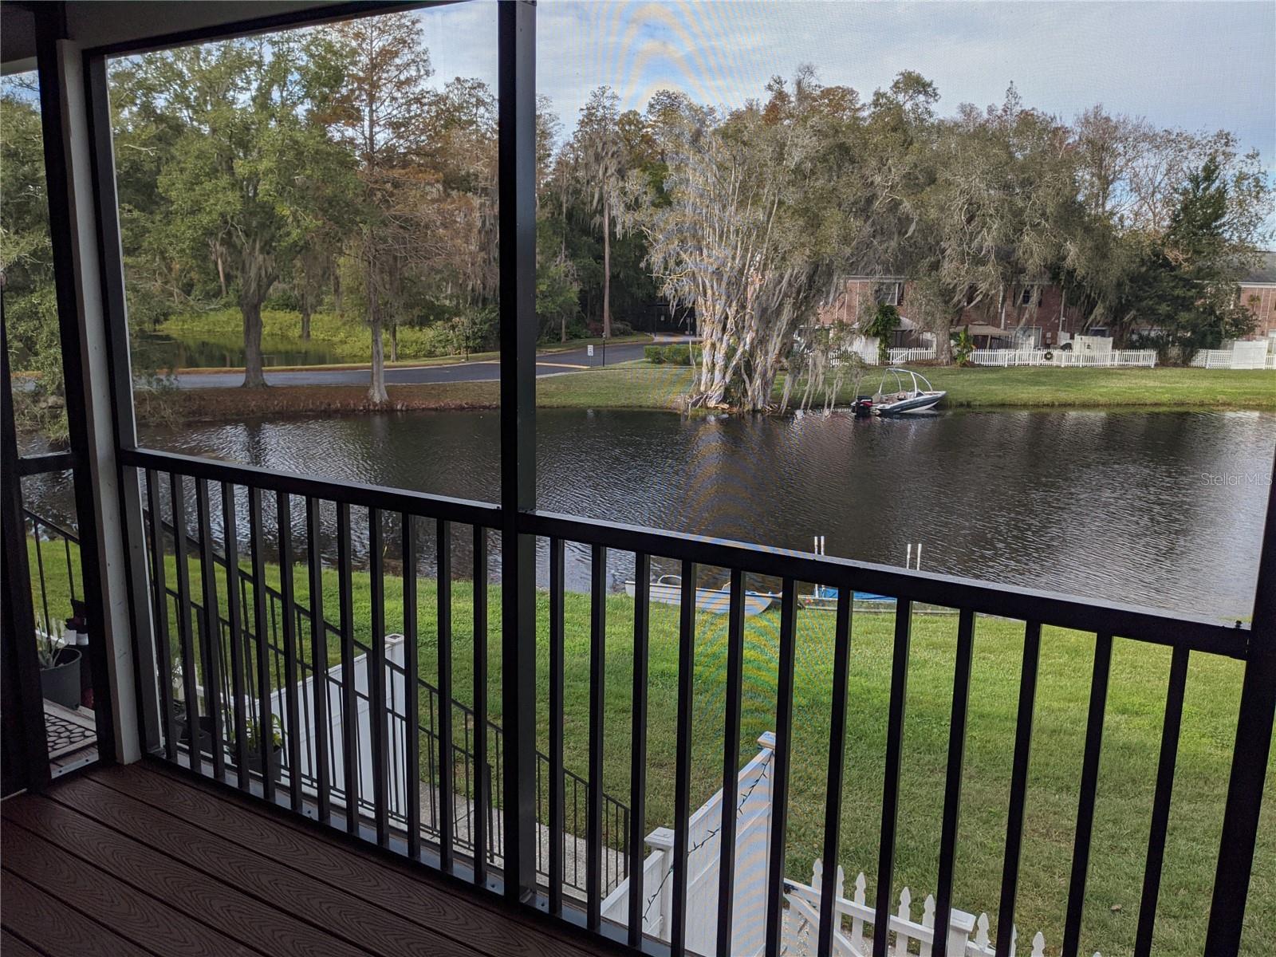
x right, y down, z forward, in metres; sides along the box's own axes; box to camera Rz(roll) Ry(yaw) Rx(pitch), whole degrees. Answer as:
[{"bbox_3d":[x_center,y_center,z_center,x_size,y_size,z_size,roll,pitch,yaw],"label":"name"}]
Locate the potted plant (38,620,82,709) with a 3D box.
[{"bbox_3d":[-2.562,0.818,4.323,0.278,0.387,0.278,7,12,30],"label":"potted plant"}]

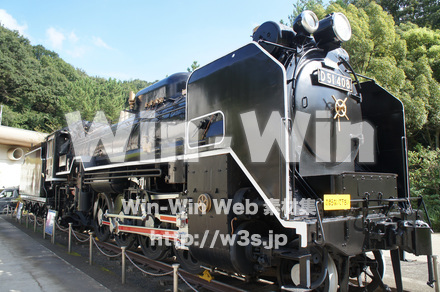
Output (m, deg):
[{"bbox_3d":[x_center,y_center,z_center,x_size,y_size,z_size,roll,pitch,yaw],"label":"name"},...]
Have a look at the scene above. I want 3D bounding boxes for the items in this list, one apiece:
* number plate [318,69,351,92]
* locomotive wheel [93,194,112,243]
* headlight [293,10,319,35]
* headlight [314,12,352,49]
[{"bbox_3d":[1.633,-0.916,4.819,0.796,0.204,0.041,4,-8,-38],"label":"number plate"},{"bbox_3d":[-3.445,2.094,10.082,0.160,1.410,1.410,4,-8,-38],"label":"locomotive wheel"},{"bbox_3d":[1.158,-1.660,4.690,0.316,0.316,0.255,4,-8,-34],"label":"headlight"},{"bbox_3d":[1.580,-1.617,4.925,0.418,0.449,0.449,4,-8,-38],"label":"headlight"}]

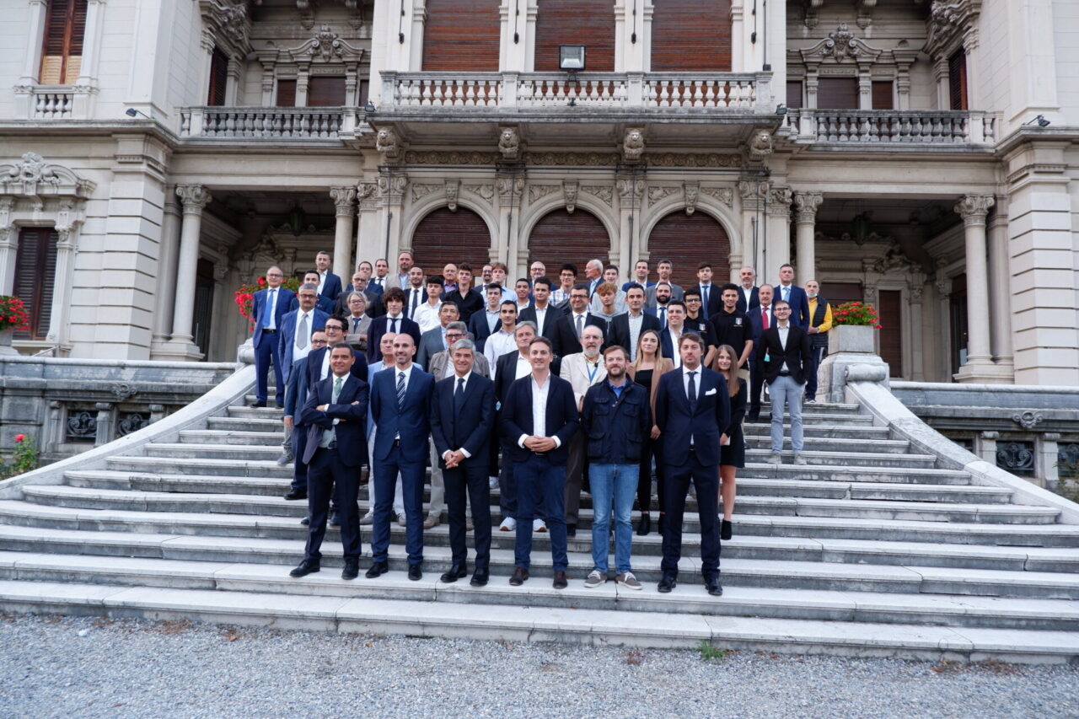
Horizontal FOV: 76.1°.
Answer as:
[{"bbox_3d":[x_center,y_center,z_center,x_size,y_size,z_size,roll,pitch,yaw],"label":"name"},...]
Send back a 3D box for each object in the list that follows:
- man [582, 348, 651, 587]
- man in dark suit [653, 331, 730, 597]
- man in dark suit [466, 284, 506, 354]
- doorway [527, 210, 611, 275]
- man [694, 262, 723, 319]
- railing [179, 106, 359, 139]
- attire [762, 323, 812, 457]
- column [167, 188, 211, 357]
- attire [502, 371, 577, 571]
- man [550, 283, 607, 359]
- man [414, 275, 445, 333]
[{"bbox_3d":[0.558,0.771,5.045,0.530,1.751,0.340,1,-6,5],"label":"man"},{"bbox_3d":[1.110,0.732,5.028,0.570,1.861,0.340,1,-6,9],"label":"man in dark suit"},{"bbox_3d":[-0.523,0.015,7.433,0.500,1.750,0.320,2,-6,-3],"label":"man in dark suit"},{"bbox_3d":[0.731,-1.807,17.449,2.045,4.071,0.400,2,-6,3],"label":"doorway"},{"bbox_3d":[2.157,-0.345,8.832,0.500,1.780,0.320,1,-6,8],"label":"man"},{"bbox_3d":[-7.568,-6.587,19.195,5.056,0.878,0.350,2,-6,3],"label":"railing"},{"bbox_3d":[2.513,0.301,7.000,0.500,1.389,0.300,0,-6,16],"label":"attire"},{"bbox_3d":[-8.932,-2.174,17.479,0.660,4.461,0.660,2,-6,3],"label":"column"},{"bbox_3d":[0.000,0.821,5.072,0.560,1.435,0.330,2,-6,2],"label":"attire"},{"bbox_3d":[0.400,0.121,7.125,0.550,1.825,0.360,2,-6,3],"label":"man"},{"bbox_3d":[-1.221,-0.050,7.704,0.500,1.781,0.330,2,-6,-3],"label":"man"}]

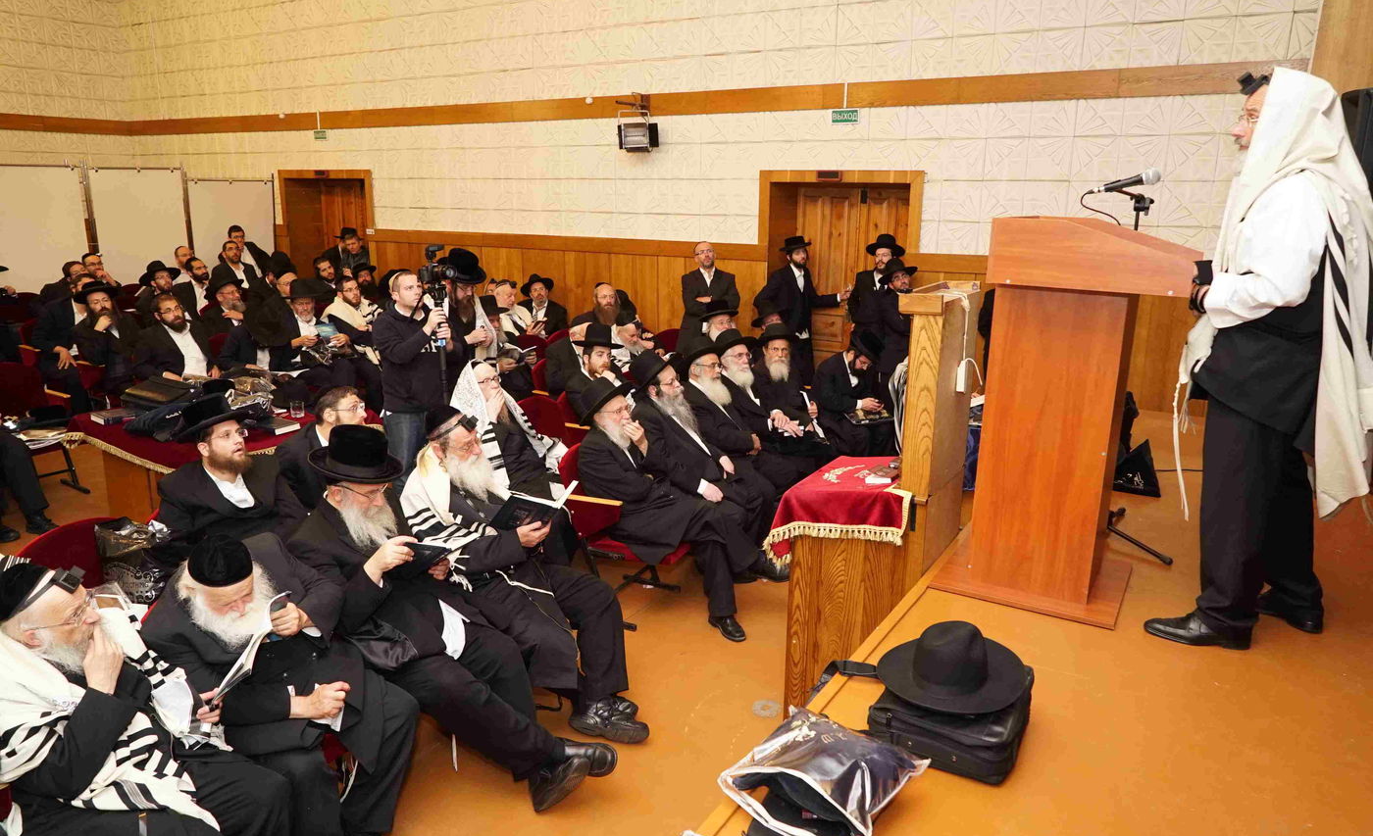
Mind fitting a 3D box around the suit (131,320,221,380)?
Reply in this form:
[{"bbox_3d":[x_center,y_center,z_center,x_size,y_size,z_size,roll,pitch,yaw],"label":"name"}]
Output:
[{"bbox_3d":[-3.797,-0.356,6.833,0.480,0.640,0.580,11,18,36],"label":"suit"}]

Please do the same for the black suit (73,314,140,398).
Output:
[{"bbox_3d":[-5.069,-0.492,8.119,0.620,0.840,0.580,13,18,41],"label":"black suit"}]

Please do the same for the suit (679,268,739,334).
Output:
[{"bbox_3d":[0.173,-0.870,7.621,0.540,0.780,0.330,0,14,-4],"label":"suit"}]

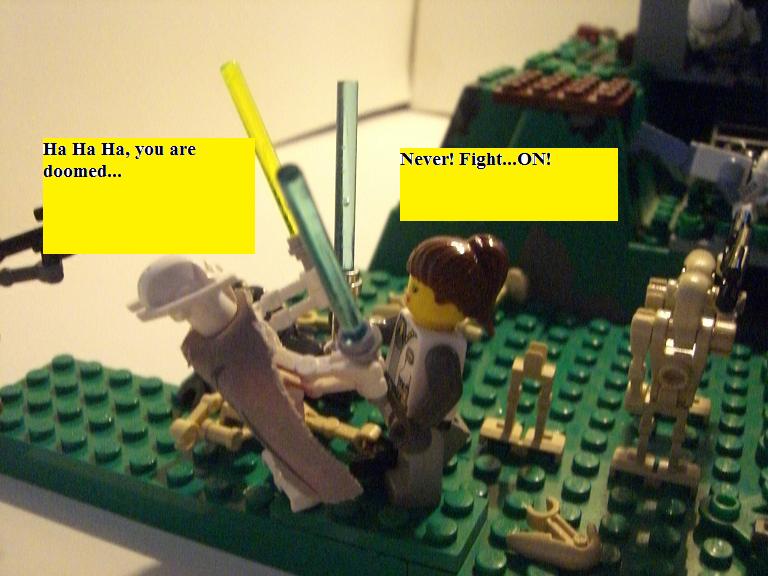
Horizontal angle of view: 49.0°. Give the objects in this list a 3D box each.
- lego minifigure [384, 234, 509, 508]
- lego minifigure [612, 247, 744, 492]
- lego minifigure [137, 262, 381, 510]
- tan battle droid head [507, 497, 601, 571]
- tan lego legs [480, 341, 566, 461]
[{"bbox_3d":[0.009,0.013,0.138,0.019,0.043,0.022,-1,23,-15],"label":"lego minifigure"},{"bbox_3d":[0.051,0.014,0.147,0.019,0.042,0.018,9,25,22],"label":"lego minifigure"},{"bbox_3d":[-0.019,0.014,0.138,0.028,0.045,0.019,-32,26,2],"label":"lego minifigure"},{"bbox_3d":[0.026,0.037,0.129,0.014,0.005,0.012,4,23,9],"label":"tan battle droid head"},{"bbox_3d":[0.027,0.021,0.157,0.016,0.022,0.008,9,25,22],"label":"tan lego legs"}]

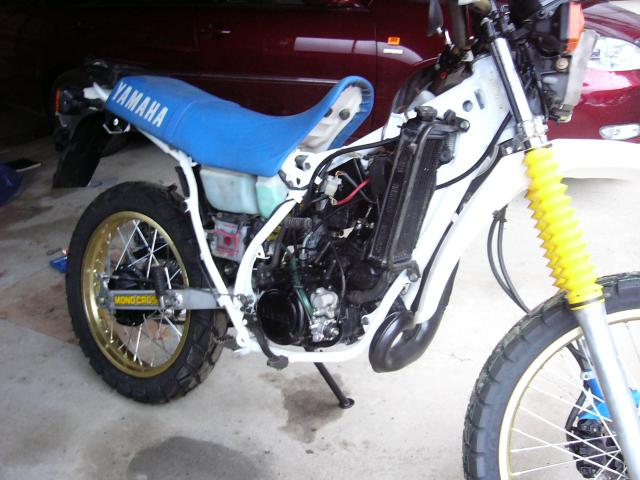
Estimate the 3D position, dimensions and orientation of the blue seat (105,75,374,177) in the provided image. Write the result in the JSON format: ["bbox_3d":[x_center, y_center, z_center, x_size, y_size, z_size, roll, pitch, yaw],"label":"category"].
[{"bbox_3d":[-0.228,-0.314,1.655,0.785,0.245,0.226,13,12,34],"label":"blue seat"}]

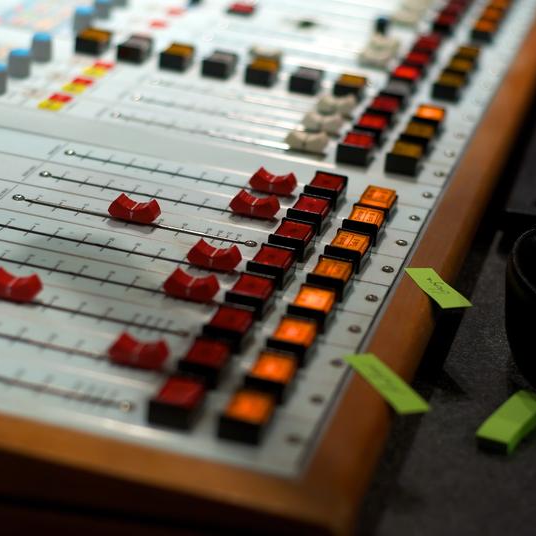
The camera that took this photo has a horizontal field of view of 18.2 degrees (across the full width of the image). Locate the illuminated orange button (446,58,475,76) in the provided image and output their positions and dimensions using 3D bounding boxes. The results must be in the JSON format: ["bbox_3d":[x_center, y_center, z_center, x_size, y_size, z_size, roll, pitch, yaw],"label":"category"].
[{"bbox_3d":[0.122,-0.126,1.074,0.016,0.010,0.023,11,25,12],"label":"illuminated orange button"}]

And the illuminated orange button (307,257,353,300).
[{"bbox_3d":[0.029,0.005,0.763,0.016,0.010,0.023,11,25,12],"label":"illuminated orange button"}]

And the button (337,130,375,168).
[{"bbox_3d":[0.049,-0.066,0.924,0.016,0.010,0.023,11,25,12],"label":"button"}]

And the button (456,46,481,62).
[{"bbox_3d":[0.134,-0.141,1.121,0.017,0.010,0.021,11,25,12],"label":"button"}]

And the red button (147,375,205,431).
[{"bbox_3d":[-0.035,0.052,0.644,0.016,0.010,0.023,11,25,12],"label":"red button"}]

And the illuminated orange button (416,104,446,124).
[{"bbox_3d":[0.097,-0.088,0.995,0.017,0.010,0.021,11,25,12],"label":"illuminated orange button"}]

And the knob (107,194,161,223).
[{"bbox_3d":[-0.066,-0.029,0.825,0.024,0.010,0.010,11,25,12],"label":"knob"}]

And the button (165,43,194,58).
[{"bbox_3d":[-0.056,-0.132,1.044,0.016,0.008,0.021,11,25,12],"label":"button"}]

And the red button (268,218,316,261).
[{"bbox_3d":[0.012,-0.013,0.800,0.016,0.010,0.023,11,25,12],"label":"red button"}]

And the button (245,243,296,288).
[{"bbox_3d":[0.003,-0.001,0.768,0.017,0.009,0.021,11,25,12],"label":"button"}]

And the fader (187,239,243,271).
[{"bbox_3d":[-0.025,-0.006,0.782,0.024,0.010,0.010,11,25,12],"label":"fader"}]

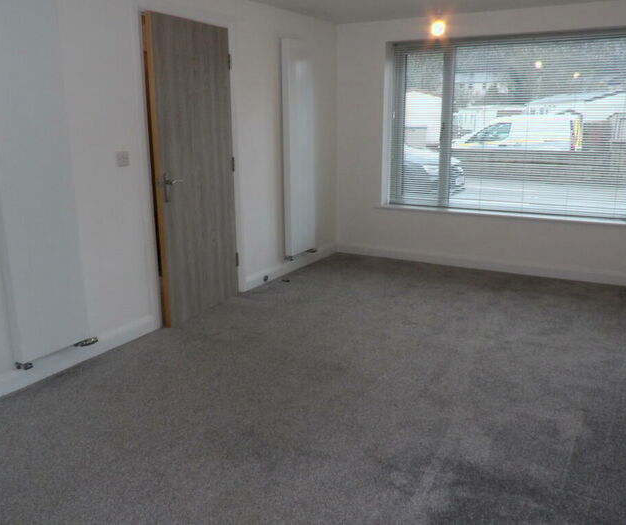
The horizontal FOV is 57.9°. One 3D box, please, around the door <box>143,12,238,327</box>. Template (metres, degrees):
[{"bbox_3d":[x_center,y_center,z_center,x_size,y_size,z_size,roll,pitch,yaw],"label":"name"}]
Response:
[{"bbox_3d":[-0.803,-0.617,3.968,0.042,1.987,0.829,6,15,24],"label":"door"}]

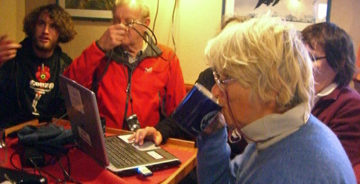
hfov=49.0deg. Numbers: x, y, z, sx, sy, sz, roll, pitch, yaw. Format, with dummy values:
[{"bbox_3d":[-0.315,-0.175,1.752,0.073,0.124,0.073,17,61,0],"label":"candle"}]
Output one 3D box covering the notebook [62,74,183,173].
[{"bbox_3d":[-0.217,0.098,1.400,0.312,0.273,0.357,-3,11,-32],"label":"notebook"}]

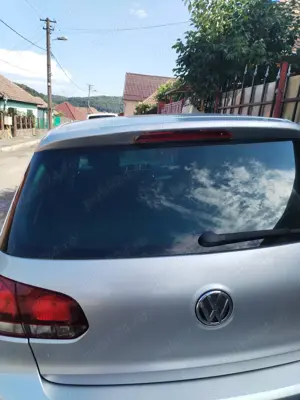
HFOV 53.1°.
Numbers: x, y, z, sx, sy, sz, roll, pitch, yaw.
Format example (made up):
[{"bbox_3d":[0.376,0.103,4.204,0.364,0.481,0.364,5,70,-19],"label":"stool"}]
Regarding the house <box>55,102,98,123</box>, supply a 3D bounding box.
[{"bbox_3d":[-14.216,-16.110,58.158,8.000,5.100,10.000,1,15,-8],"label":"house"}]

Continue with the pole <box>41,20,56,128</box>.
[{"bbox_3d":[-7.738,-9.380,23.155,1.200,8.247,0.320,1,15,-8],"label":"pole"}]

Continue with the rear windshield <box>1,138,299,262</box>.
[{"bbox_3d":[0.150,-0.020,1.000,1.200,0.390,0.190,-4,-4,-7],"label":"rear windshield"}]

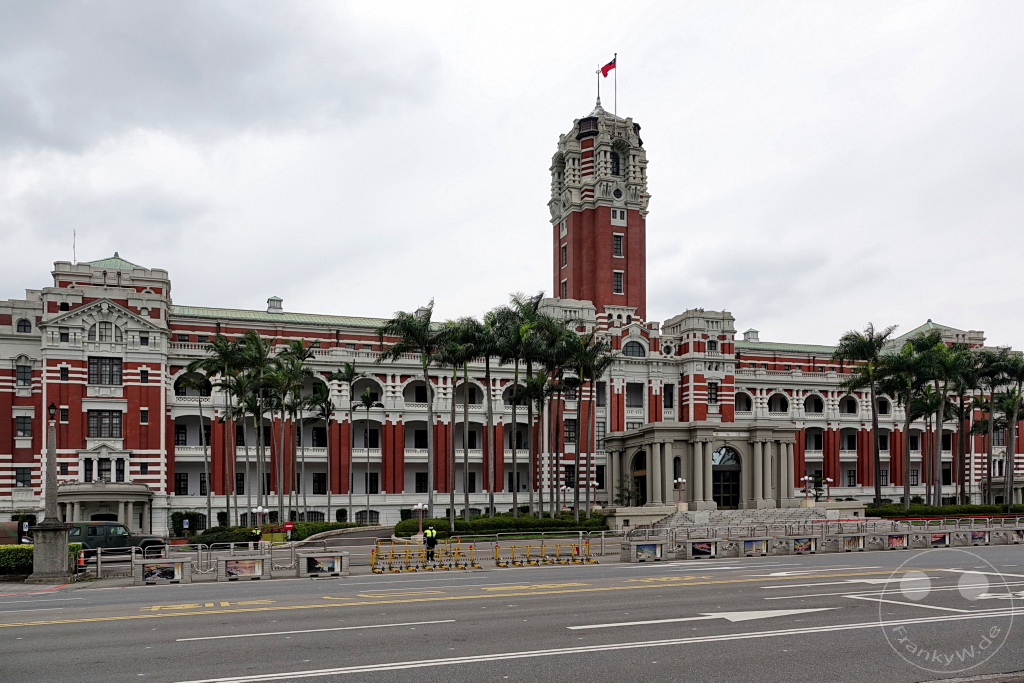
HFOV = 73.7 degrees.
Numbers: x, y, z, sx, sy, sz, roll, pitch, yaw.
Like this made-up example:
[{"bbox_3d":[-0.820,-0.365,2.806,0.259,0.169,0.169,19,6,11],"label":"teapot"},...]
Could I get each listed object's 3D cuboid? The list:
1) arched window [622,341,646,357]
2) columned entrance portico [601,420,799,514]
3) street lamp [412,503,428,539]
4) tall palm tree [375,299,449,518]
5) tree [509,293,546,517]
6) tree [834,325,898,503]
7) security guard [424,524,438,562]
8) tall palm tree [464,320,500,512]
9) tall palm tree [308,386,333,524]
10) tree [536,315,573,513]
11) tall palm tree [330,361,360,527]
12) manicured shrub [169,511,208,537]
[{"bbox_3d":[15.611,0.892,87.000,3.300,2.050,0.400,1,-3,-18],"label":"arched window"},{"bbox_3d":[23.255,14.800,83.714,18.500,9.700,12.500,1,-3,-18],"label":"columned entrance portico"},{"bbox_3d":[-7.508,14.697,56.000,1.350,3.050,1.350,2,-8,-19],"label":"street lamp"},{"bbox_3d":[-9.378,6.950,65.000,6.665,21.327,6.665,1,-5,-18],"label":"tall palm tree"},{"bbox_3d":[1.326,5.799,63.000,3.700,21.057,3.700,-1,-8,0],"label":"tree"},{"bbox_3d":[42.081,8.894,81.500,6.800,22.320,6.800,0,-3,0],"label":"tree"},{"bbox_3d":[-3.738,9.364,31.700,0.620,1.750,0.400,1,-8,-9],"label":"security guard"},{"bbox_3d":[-2.938,7.670,68.000,4.200,20.720,4.200,0,-3,0],"label":"tall palm tree"},{"bbox_3d":[-18.320,10.924,66.000,2.804,13.921,2.804,1,-5,-18],"label":"tall palm tree"},{"bbox_3d":[4.295,8.035,69.000,4.245,20.719,4.245,0,-5,0],"label":"tree"},{"bbox_3d":[-16.193,9.957,66.000,3.094,15.855,3.094,1,-5,-18],"label":"tall palm tree"},{"bbox_3d":[-28.849,16.348,61.000,3.400,2.500,2.000,2,-8,-19],"label":"manicured shrub"}]

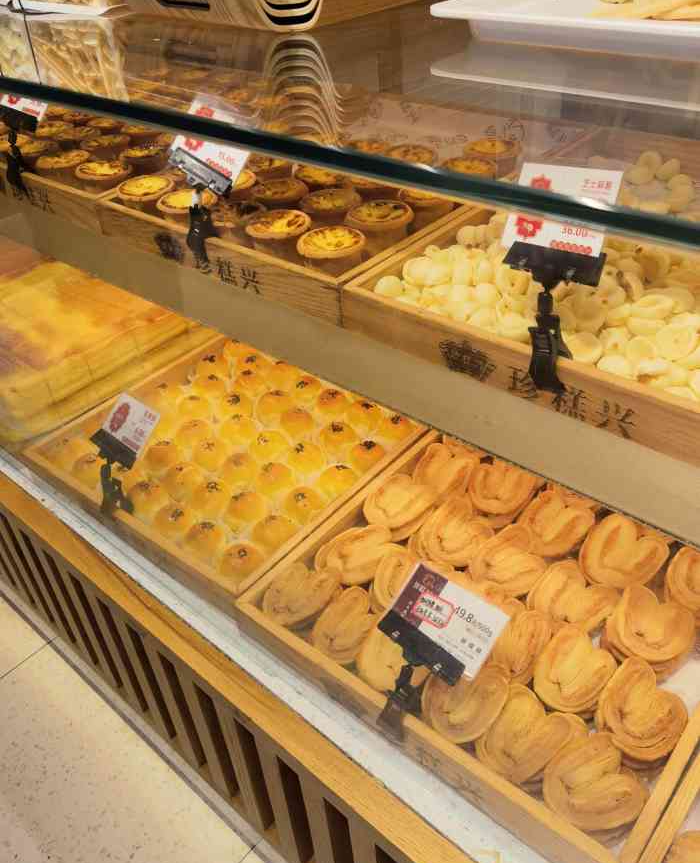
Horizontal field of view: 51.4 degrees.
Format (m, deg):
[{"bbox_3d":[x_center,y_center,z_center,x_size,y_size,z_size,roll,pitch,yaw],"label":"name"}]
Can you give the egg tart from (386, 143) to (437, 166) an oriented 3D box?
[{"bbox_3d":[0.080,-0.338,0.944,0.072,0.031,0.072,26,47,33],"label":"egg tart"}]

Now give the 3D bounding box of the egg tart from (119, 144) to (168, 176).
[{"bbox_3d":[-0.288,-0.376,1.030,0.072,0.038,0.072,26,47,33],"label":"egg tart"}]

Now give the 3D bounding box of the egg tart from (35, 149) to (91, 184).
[{"bbox_3d":[-0.399,-0.367,1.029,0.072,0.038,0.072,26,47,33],"label":"egg tart"}]

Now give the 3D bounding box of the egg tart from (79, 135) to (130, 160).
[{"bbox_3d":[-0.359,-0.411,1.081,0.072,0.038,0.072,26,47,33],"label":"egg tart"}]

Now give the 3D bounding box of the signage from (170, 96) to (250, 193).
[{"bbox_3d":[-0.143,-0.294,0.757,0.080,0.063,0.012,31,5,12],"label":"signage"}]

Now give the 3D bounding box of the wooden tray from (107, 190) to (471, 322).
[{"bbox_3d":[0.027,-0.343,0.999,0.406,0.052,0.578,26,47,33],"label":"wooden tray"}]

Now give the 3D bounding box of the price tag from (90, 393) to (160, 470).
[{"bbox_3d":[-0.244,-0.001,0.797,0.079,0.012,0.065,26,89,38],"label":"price tag"}]

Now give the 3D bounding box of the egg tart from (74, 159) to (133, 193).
[{"bbox_3d":[-0.330,-0.339,0.985,0.072,0.031,0.072,-3,38,2],"label":"egg tart"}]

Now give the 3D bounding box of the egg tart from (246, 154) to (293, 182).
[{"bbox_3d":[-0.112,-0.348,0.976,0.072,0.031,0.072,-3,38,2],"label":"egg tart"}]

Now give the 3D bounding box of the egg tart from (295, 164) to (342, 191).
[{"bbox_3d":[-0.033,-0.309,0.922,0.072,0.038,0.072,-3,38,2],"label":"egg tart"}]

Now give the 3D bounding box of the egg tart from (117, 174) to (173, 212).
[{"bbox_3d":[-0.257,-0.296,0.926,0.072,0.038,0.072,-3,38,2],"label":"egg tart"}]

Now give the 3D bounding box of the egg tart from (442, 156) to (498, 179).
[{"bbox_3d":[0.149,-0.314,0.912,0.072,0.038,0.072,26,47,33],"label":"egg tart"}]

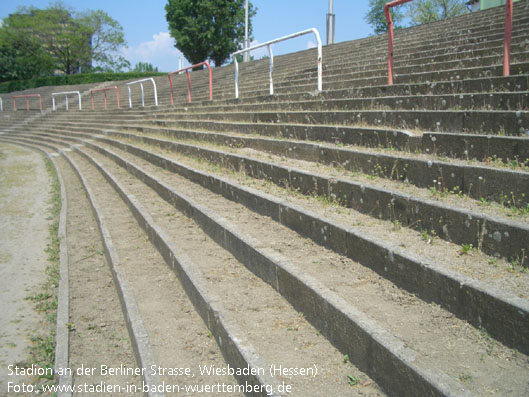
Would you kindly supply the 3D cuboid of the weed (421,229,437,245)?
[{"bbox_3d":[0.965,0.223,3.150,0.085,0.083,0.080,1,9,0],"label":"weed"}]

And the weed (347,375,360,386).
[{"bbox_3d":[0.384,0.786,2.310,0.058,0.030,0.052,1,9,0],"label":"weed"}]

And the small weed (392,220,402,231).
[{"bbox_3d":[0.878,0.178,3.530,0.057,0.058,0.053,1,9,0],"label":"small weed"}]

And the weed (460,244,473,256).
[{"bbox_3d":[1.083,0.279,2.870,0.060,0.057,0.055,1,9,0],"label":"weed"}]

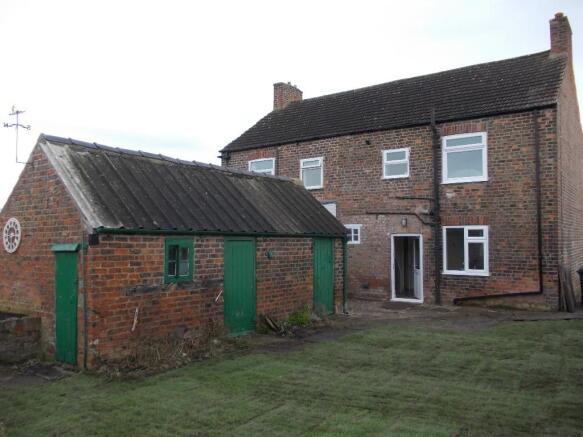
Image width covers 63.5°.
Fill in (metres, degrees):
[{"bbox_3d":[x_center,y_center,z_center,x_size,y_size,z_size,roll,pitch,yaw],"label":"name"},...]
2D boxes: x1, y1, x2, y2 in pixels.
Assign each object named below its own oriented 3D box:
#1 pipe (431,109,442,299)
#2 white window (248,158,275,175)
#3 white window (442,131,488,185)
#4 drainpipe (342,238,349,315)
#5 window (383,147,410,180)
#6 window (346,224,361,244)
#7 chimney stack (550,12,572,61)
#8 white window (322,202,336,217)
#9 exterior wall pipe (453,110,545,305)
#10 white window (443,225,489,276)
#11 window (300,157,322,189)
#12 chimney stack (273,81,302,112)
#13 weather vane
[{"bbox_3d":[4.086,-0.356,13.439,0.140,5.580,0.150,-2,-4,34],"label":"pipe"},{"bbox_3d":[-1.072,-1.525,17.178,1.193,1.220,0.120,-2,-4,34],"label":"white window"},{"bbox_3d":[4.826,-1.659,13.126,1.237,1.339,0.120,-2,-4,34],"label":"white window"},{"bbox_3d":[1.460,1.474,12.376,0.110,1.980,0.090,-2,-4,38],"label":"drainpipe"},{"bbox_3d":[3.202,-1.657,14.376,0.857,0.873,0.100,-2,-3,34],"label":"window"},{"bbox_3d":[1.929,0.513,14.996,0.620,0.589,0.120,-2,-4,34],"label":"window"},{"bbox_3d":[8.876,-5.820,15.528,0.490,1.650,1.400,-2,-3,34],"label":"chimney stack"},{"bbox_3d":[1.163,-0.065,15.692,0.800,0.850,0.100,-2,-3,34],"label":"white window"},{"bbox_3d":[5.448,-0.210,12.669,2.233,5.152,0.120,-2,-3,34],"label":"exterior wall pipe"},{"bbox_3d":[4.793,0.888,13.003,1.233,1.362,0.120,-2,-4,34],"label":"white window"},{"bbox_3d":[0.707,-1.514,16.076,0.905,1.045,0.100,-2,-3,34],"label":"window"},{"bbox_3d":[-0.105,-5.418,21.745,0.510,1.280,1.550,-2,-3,34],"label":"chimney stack"},{"bbox_3d":[-4.512,-1.382,7.758,0.380,0.950,0.320,-2,-4,37],"label":"weather vane"}]

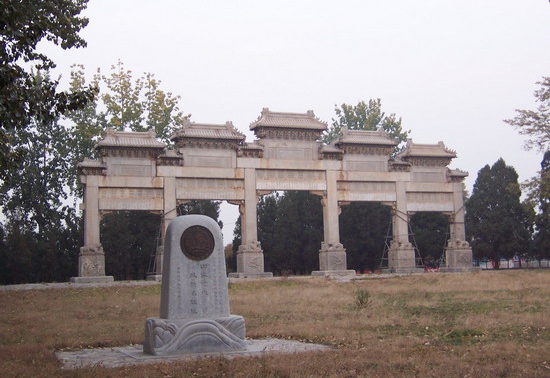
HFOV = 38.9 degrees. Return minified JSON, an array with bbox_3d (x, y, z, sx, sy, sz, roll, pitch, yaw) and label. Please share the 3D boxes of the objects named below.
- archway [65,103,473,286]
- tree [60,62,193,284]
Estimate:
[{"bbox_3d":[1.194,0.237,57.409,31.429,12.297,2.450,1,-6,-22],"label":"archway"},{"bbox_3d":[-12.255,-1.569,66.000,11.000,18.450,10.000,0,-6,-11],"label":"tree"}]

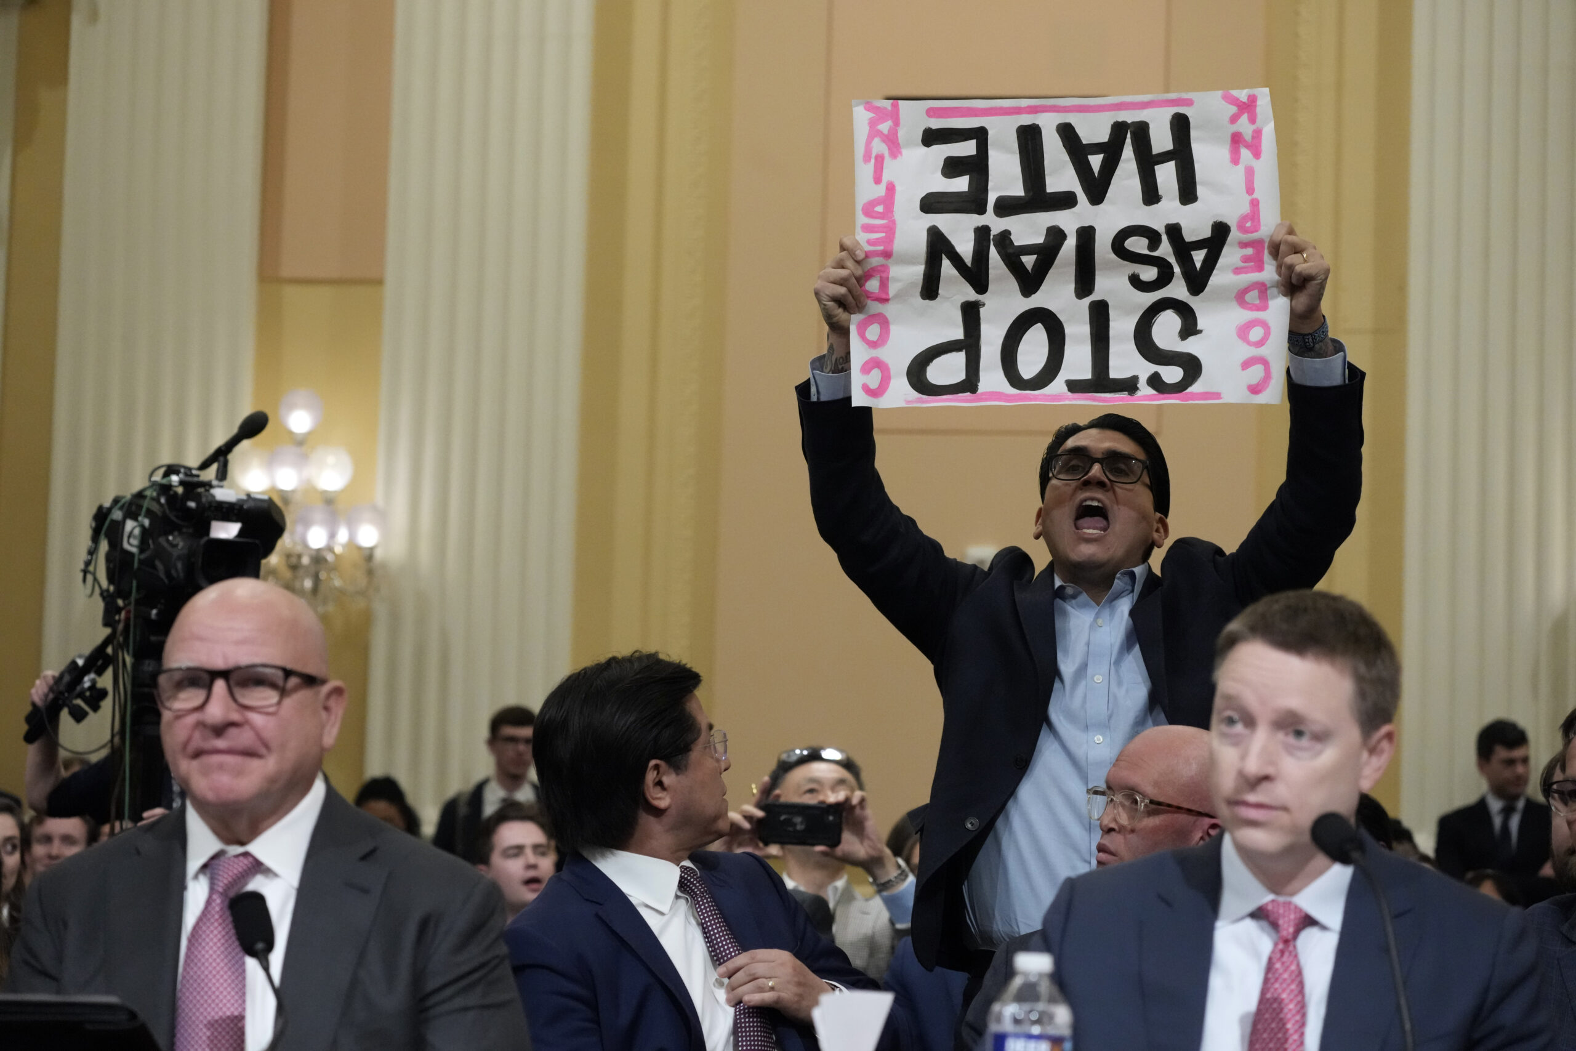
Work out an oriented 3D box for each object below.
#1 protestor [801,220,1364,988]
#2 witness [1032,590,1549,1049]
[{"bbox_3d":[0.392,0.582,6.050,0.780,2.050,0.460,1,-6,6],"label":"protestor"},{"bbox_3d":[0.413,0.721,3.675,0.560,1.310,0.800,1,-6,10],"label":"witness"}]

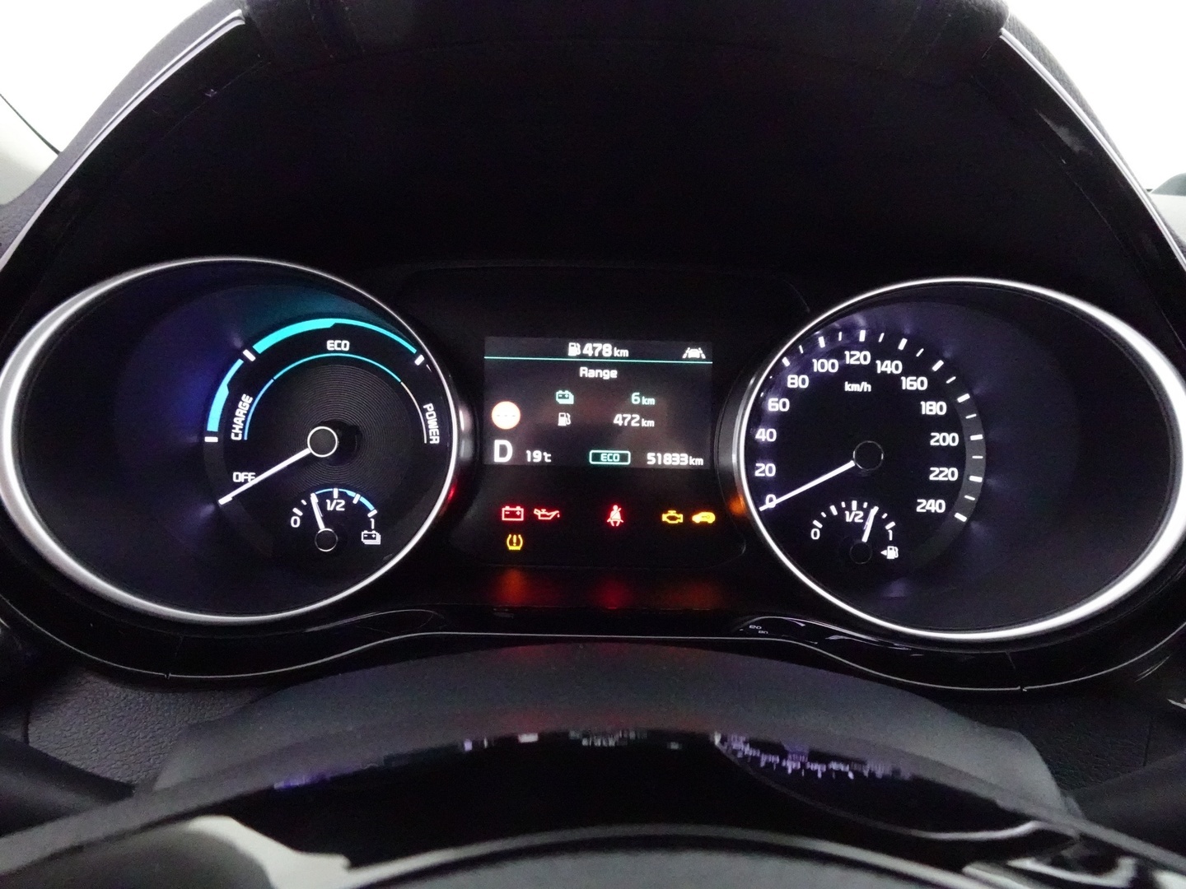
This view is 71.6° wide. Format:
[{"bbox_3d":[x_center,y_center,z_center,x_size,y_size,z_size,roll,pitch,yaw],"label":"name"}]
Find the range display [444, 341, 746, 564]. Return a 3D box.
[{"bbox_3d":[0.001,0.003,0.338,0.117,0.092,0.015,1,0,0],"label":"range display"}]

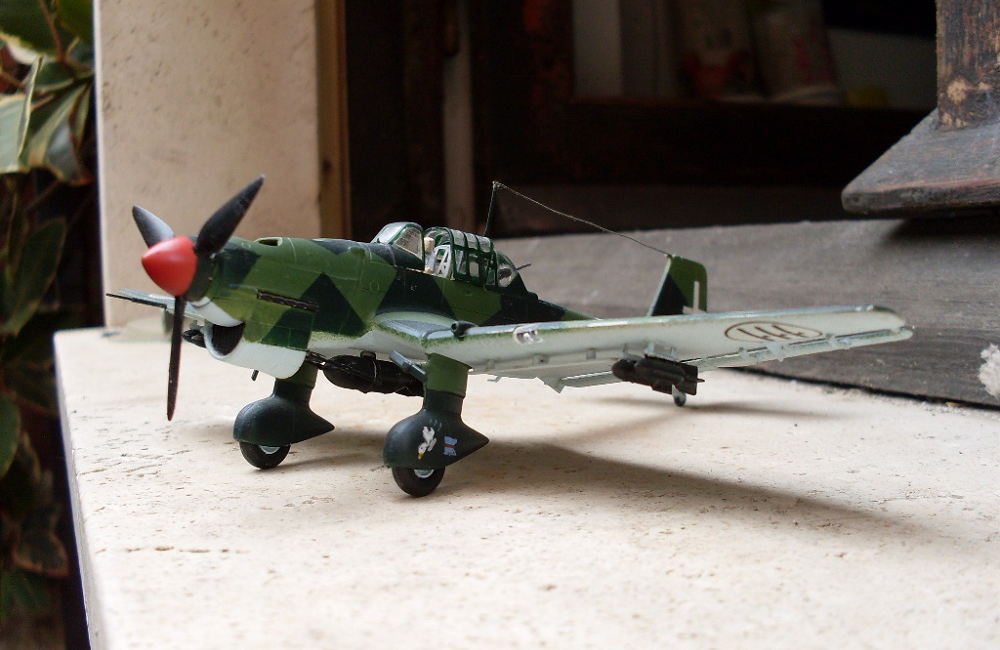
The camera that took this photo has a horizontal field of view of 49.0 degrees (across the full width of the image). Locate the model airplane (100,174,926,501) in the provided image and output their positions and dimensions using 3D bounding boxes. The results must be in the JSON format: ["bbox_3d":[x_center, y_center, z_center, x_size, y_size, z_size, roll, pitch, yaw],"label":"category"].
[{"bbox_3d":[-0.001,-0.002,0.218,0.193,0.052,0.151,3,6,44],"label":"model airplane"}]

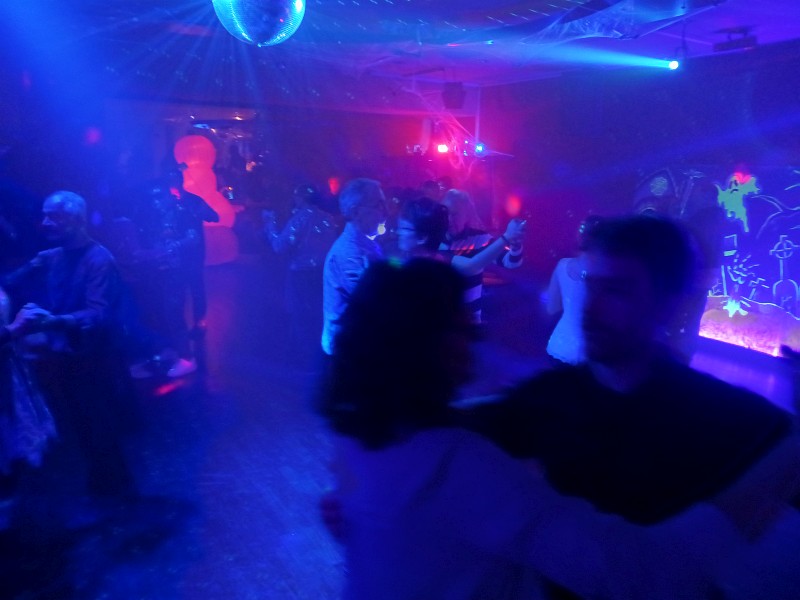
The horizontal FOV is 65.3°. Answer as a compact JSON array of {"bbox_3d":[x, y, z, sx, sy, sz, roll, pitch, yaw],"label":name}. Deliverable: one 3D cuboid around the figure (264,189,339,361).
[{"bbox_3d":[-0.960,-0.260,6.160,0.580,1.710,0.500,-10,15,-41],"label":"figure"}]

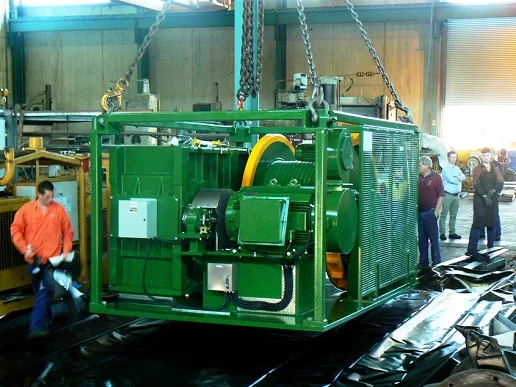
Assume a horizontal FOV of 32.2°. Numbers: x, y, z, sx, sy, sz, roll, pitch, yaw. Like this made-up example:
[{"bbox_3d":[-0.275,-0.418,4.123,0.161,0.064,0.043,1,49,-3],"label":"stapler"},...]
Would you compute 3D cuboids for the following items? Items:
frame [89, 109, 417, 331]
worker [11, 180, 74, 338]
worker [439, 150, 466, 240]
[{"bbox_3d":[0.181,0.200,11.043,2.740,2.170,3.830,1,2,24],"label":"frame"},{"bbox_3d":[-2.370,0.700,9.850,0.640,1.690,0.560,0,4,-9],"label":"worker"},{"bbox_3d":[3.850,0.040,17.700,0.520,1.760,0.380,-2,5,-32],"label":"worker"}]

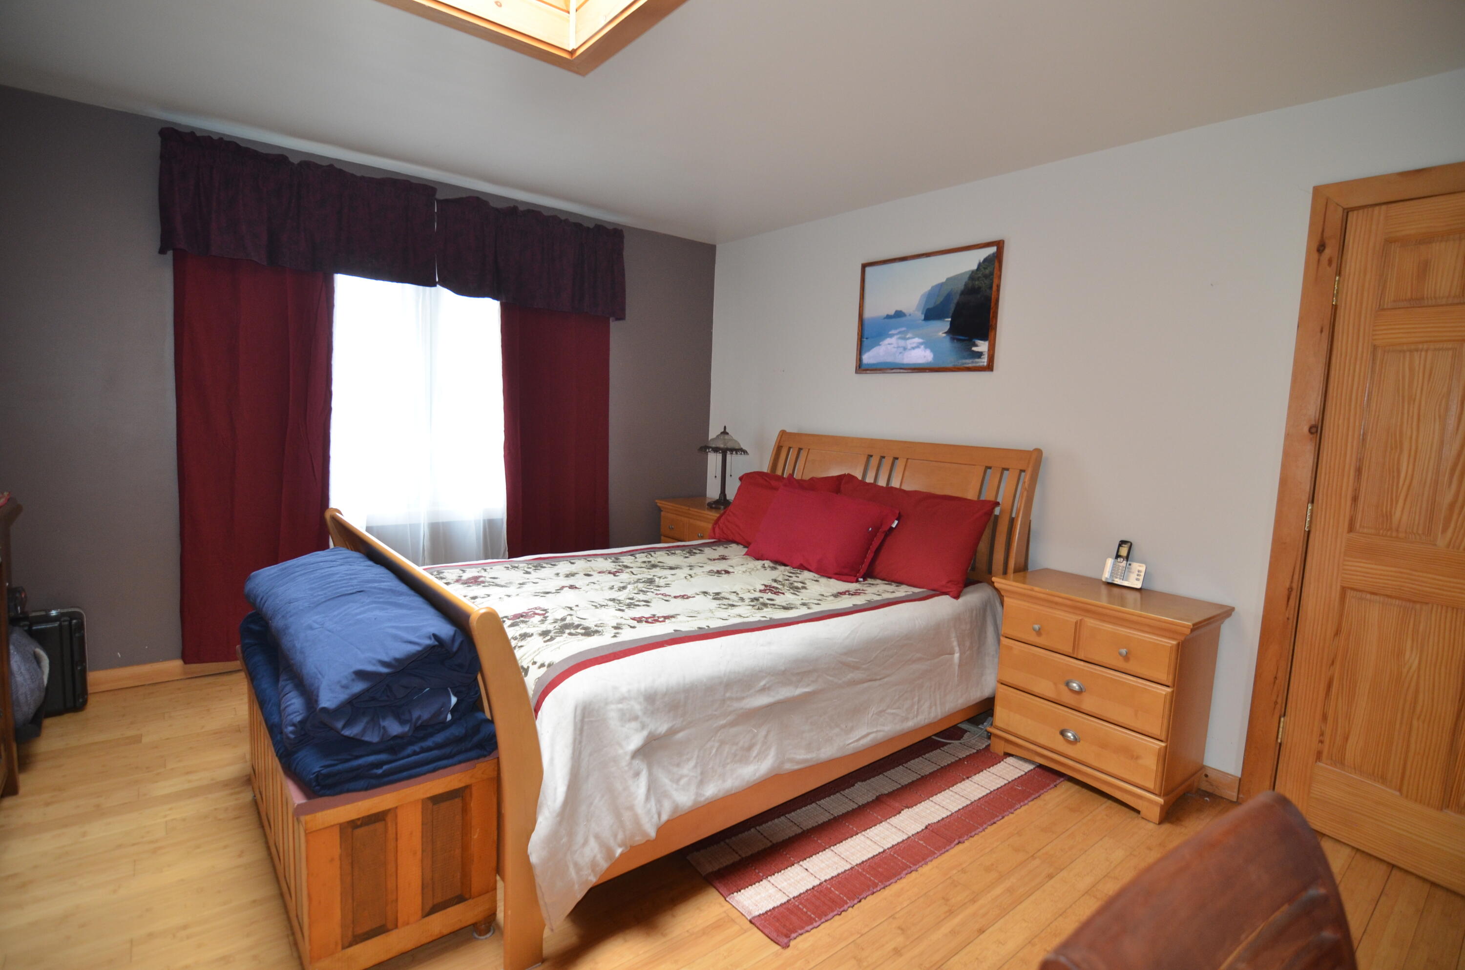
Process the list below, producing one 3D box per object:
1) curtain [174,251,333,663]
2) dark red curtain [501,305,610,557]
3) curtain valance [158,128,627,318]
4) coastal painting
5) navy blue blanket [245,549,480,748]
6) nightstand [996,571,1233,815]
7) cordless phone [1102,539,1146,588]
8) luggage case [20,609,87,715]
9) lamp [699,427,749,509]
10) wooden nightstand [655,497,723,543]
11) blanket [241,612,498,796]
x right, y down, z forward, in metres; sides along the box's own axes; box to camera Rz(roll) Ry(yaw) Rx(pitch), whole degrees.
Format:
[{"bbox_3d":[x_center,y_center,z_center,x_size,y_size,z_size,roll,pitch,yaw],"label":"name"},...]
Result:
[{"bbox_3d":[-2.187,-0.244,3.009,0.590,2.120,0.100,-2,7,-36],"label":"curtain"},{"bbox_3d":[-1.018,-0.279,3.844,0.650,2.120,0.100,-2,7,-36],"label":"dark red curtain"},{"bbox_3d":[-1.531,-1.249,3.343,2.140,0.520,0.130,-2,7,-36],"label":"curtain valance"},{"bbox_3d":[0.943,-0.850,3.215,0.030,0.580,0.785,-3,8,-41],"label":"coastal painting"},{"bbox_3d":[-1.078,0.374,1.824,0.410,0.250,1.020,-3,8,-41],"label":"navy blue blanket"},{"bbox_3d":[1.391,0.758,2.494,0.420,0.700,0.700,-3,8,-41],"label":"nightstand"},{"bbox_3d":[1.530,0.317,2.540,0.100,0.175,0.140,-3,8,-41],"label":"cordless phone"},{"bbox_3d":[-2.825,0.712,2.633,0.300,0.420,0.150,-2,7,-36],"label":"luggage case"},{"bbox_3d":[-0.054,-0.102,4.125,0.320,0.530,0.320,2,6,0],"label":"lamp"},{"bbox_3d":[-0.135,0.482,4.202,0.430,0.700,0.700,-3,8,-41],"label":"wooden nightstand"},{"bbox_3d":[-1.074,0.524,1.835,0.440,0.140,1.040,-3,8,-41],"label":"blanket"}]

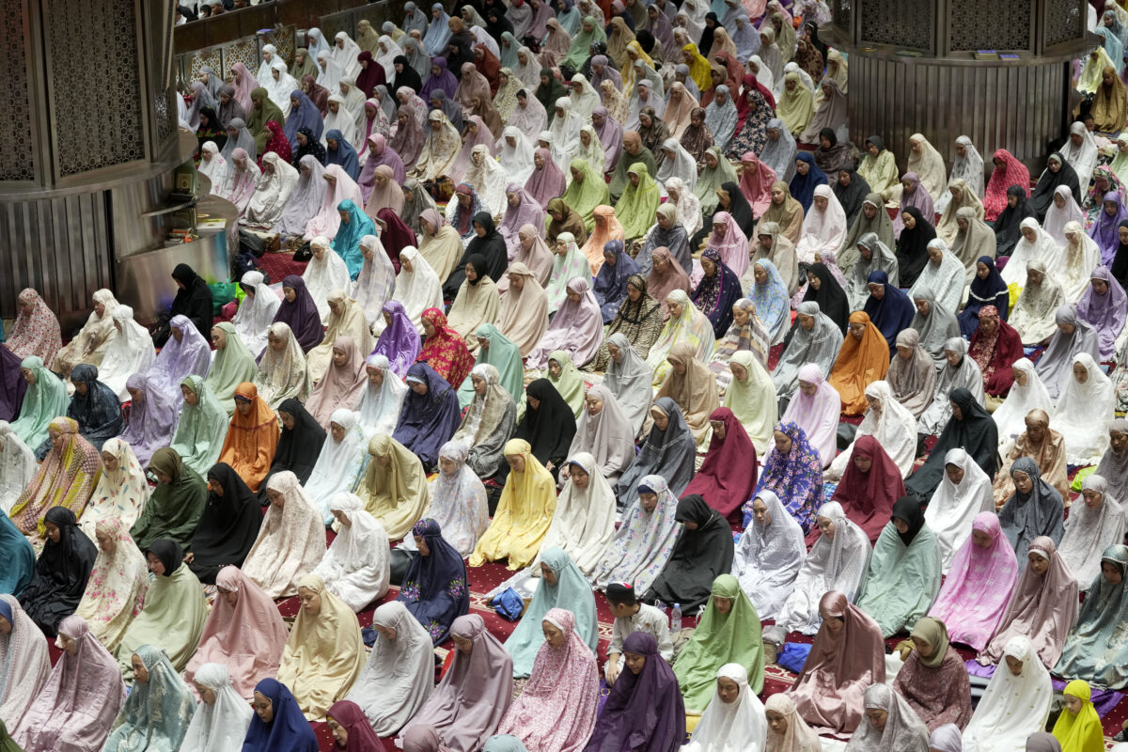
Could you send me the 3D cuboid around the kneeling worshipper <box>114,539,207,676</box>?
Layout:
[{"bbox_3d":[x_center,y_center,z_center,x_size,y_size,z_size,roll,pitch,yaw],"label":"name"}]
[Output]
[{"bbox_3d":[-2.651,1.470,14.729,0.500,0.810,0.700,9,20,29],"label":"kneeling worshipper"}]

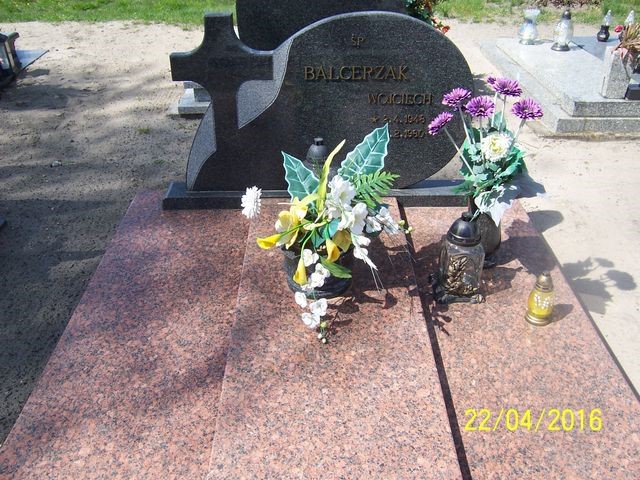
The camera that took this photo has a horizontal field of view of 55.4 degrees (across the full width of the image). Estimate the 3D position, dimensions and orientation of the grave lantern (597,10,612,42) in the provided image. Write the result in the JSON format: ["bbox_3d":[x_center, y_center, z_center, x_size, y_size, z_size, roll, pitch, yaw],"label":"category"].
[{"bbox_3d":[2.322,-1.731,4.933,0.100,0.238,0.100,-1,30,-1],"label":"grave lantern"}]

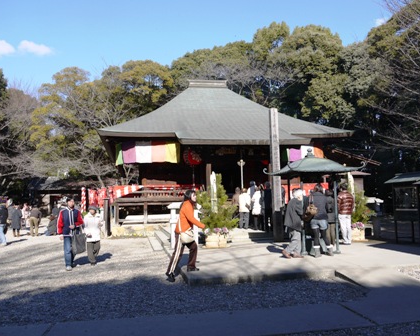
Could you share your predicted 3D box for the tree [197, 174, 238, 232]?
[{"bbox_3d":[0.219,1.038,10.600,1.150,1.650,1.050,0,-5,-9],"label":"tree"}]

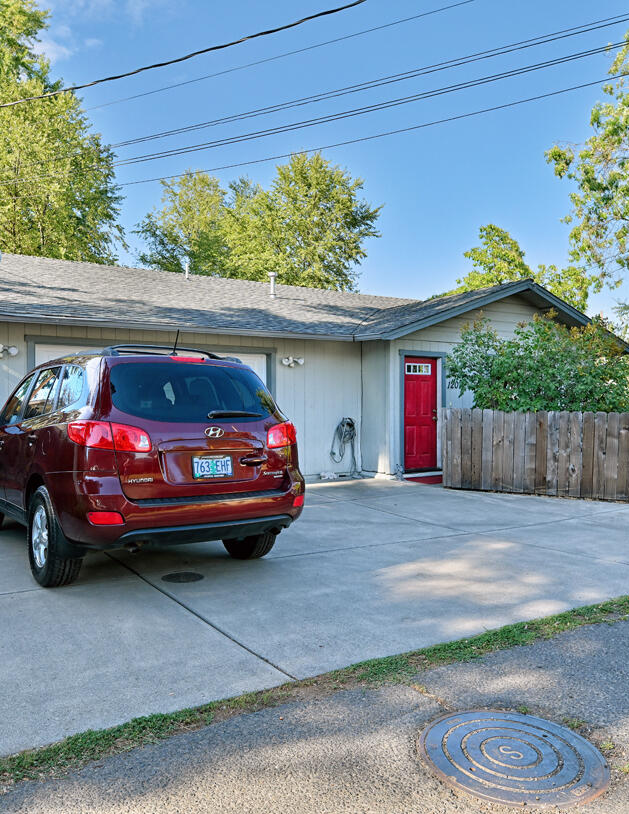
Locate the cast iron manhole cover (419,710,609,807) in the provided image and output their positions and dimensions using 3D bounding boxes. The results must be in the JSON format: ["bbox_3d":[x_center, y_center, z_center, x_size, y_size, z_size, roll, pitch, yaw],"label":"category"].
[{"bbox_3d":[0.776,1.371,2.545,0.700,0.040,0.700,0,1,0],"label":"cast iron manhole cover"}]

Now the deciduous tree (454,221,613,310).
[{"bbox_3d":[7.153,-2.552,22.473,6.200,7.800,5.800,0,1,0],"label":"deciduous tree"}]

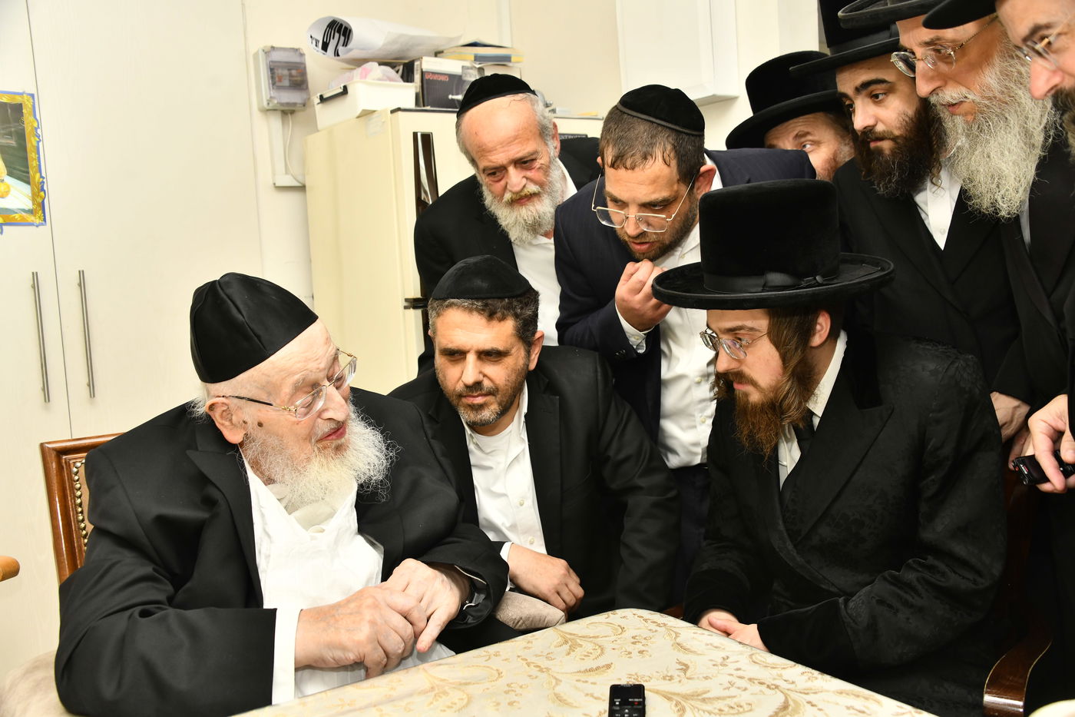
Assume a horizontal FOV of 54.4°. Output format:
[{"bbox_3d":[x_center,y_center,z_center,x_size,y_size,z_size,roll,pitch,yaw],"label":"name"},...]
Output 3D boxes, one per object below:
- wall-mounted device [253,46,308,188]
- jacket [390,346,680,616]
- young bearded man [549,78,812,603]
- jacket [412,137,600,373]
[{"bbox_3d":[-0.716,-0.674,2.941,0.133,0.382,0.075,-7,7,-34],"label":"wall-mounted device"},{"bbox_3d":[-0.002,0.271,1.860,0.550,0.630,0.430,-2,6,10],"label":"jacket"},{"bbox_3d":[0.281,0.316,1.875,0.540,1.600,0.500,-1,6,12],"label":"young bearded man"},{"bbox_3d":[0.014,-0.078,2.104,0.530,0.740,0.400,-2,6,10],"label":"jacket"}]

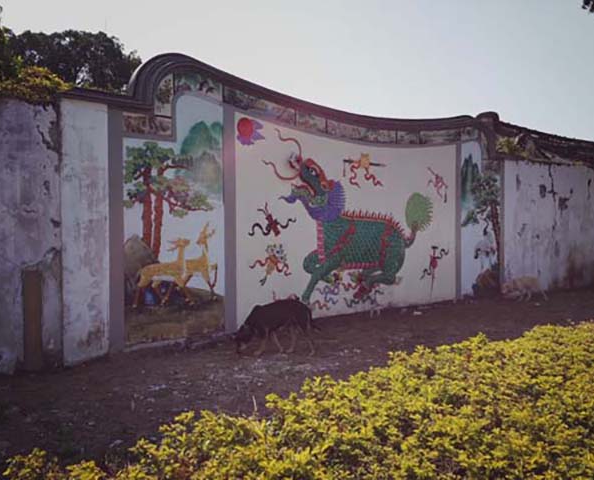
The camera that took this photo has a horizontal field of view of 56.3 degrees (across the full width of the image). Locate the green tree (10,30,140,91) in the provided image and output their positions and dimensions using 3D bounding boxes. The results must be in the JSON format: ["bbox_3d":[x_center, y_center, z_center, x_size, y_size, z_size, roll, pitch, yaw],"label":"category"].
[{"bbox_3d":[-7.500,-3.200,18.500,4.700,7.600,4.500,-1,2,-22],"label":"green tree"}]

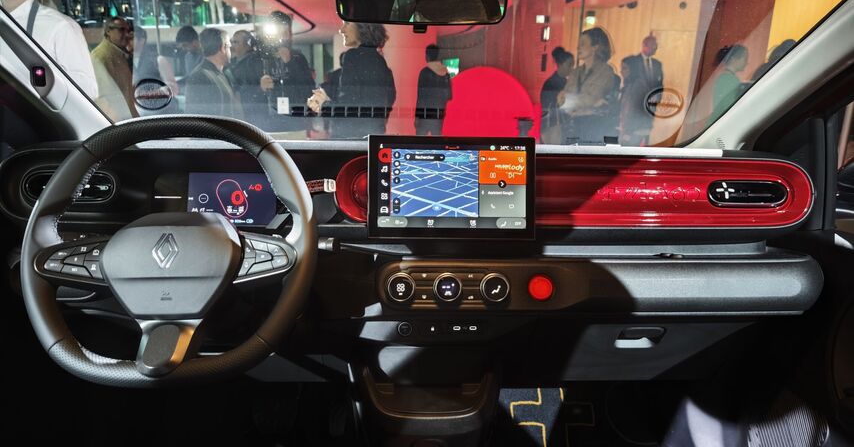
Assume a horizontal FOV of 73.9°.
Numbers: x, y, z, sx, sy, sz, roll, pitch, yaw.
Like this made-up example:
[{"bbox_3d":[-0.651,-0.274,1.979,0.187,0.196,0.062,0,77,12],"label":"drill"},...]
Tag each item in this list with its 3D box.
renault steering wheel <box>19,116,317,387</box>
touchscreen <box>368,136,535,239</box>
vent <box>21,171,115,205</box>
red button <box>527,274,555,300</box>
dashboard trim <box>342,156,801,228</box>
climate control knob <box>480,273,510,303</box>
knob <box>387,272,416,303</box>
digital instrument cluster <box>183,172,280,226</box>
[{"bbox_3d":[-0.322,0.033,0.734,0.363,0.350,0.095,1,-12,-1],"label":"renault steering wheel"},{"bbox_3d":[0.037,-0.055,0.864,0.249,0.153,0.025,1,1,-1],"label":"touchscreen"},{"bbox_3d":[-0.599,-0.063,0.948,0.154,0.058,0.040,1,7,-1],"label":"vent"},{"bbox_3d":[0.177,0.100,0.876,0.038,0.038,0.020,1,3,-1],"label":"red button"},{"bbox_3d":[0.247,-0.054,0.965,0.800,0.125,0.050,1,7,-1],"label":"dashboard trim"},{"bbox_3d":[0.105,0.098,0.869,0.042,0.042,0.024,1,3,-1],"label":"climate control knob"},{"bbox_3d":[-0.039,0.097,0.865,0.042,0.042,0.024,1,3,-1],"label":"knob"},{"bbox_3d":[-0.334,-0.042,0.975,0.153,0.092,0.015,1,-1,-1],"label":"digital instrument cluster"}]

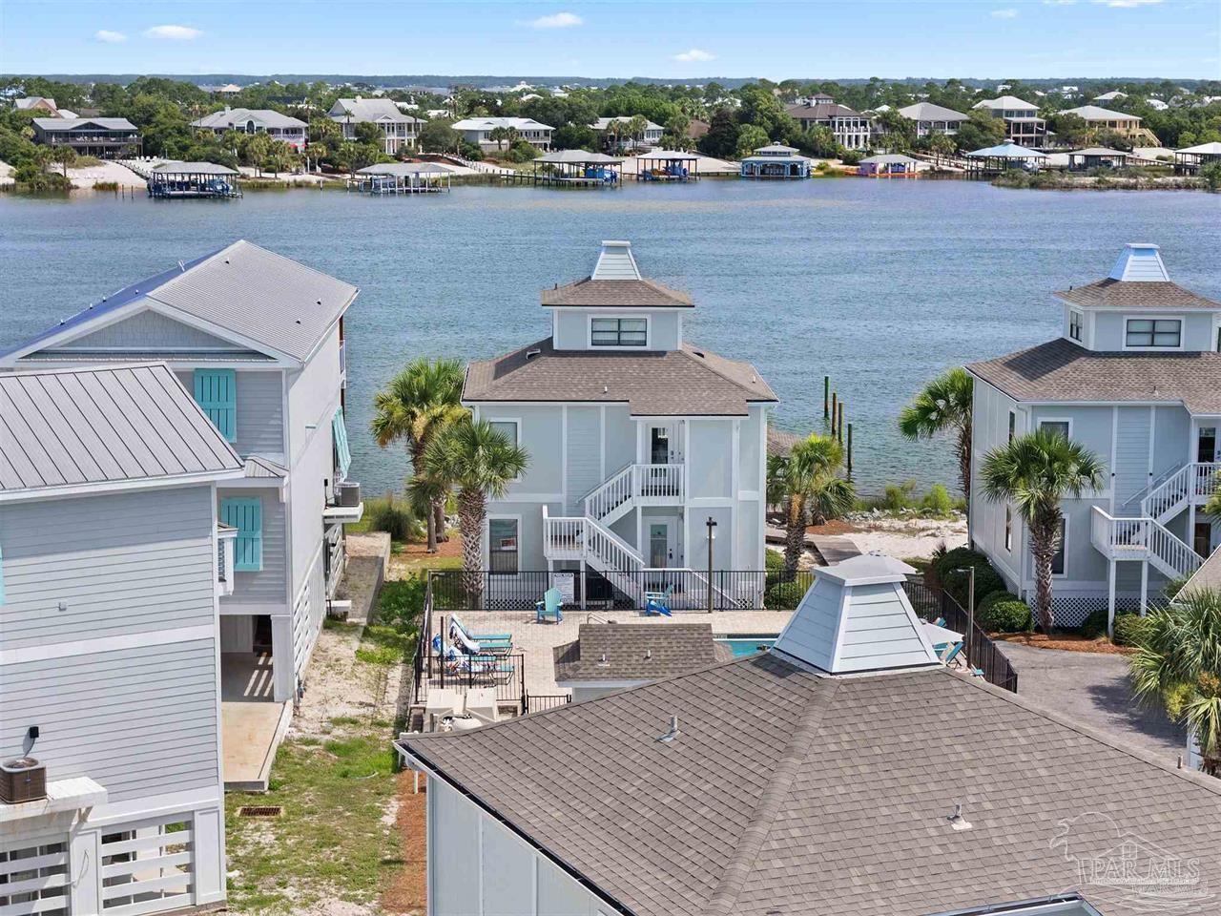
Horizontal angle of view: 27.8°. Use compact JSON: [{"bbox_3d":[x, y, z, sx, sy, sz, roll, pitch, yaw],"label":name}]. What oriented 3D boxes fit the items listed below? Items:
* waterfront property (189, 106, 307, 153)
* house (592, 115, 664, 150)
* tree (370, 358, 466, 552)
[{"bbox_3d":[-74.666,-67.764,510.611,20.730,9.300,16.680,-3,9,-22],"label":"waterfront property"},{"bbox_3d":[3.433,-66.861,507.739,15.400,6.859,11.500,-2,9,-10],"label":"house"},{"bbox_3d":[-6.855,-0.239,88.500,3.350,6.500,3.300,0,9,0],"label":"tree"}]

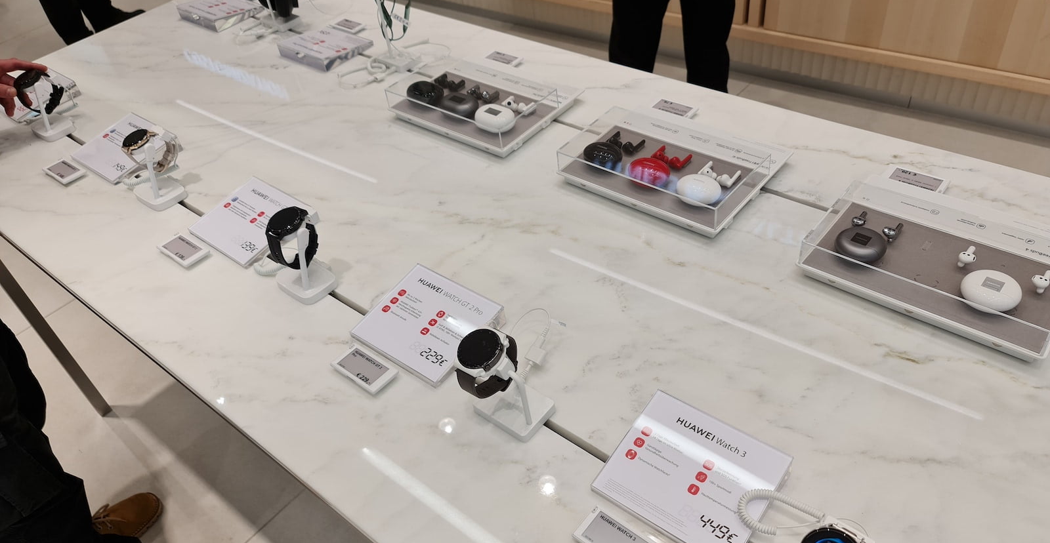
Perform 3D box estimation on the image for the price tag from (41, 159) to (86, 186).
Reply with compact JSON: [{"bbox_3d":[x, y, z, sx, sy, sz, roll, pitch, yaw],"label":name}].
[{"bbox_3d":[-0.769,-0.165,1.270,0.077,0.016,0.040,26,52,31],"label":"price tag"}]

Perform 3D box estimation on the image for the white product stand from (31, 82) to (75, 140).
[{"bbox_3d":[-0.882,-0.300,1.383,0.077,0.101,0.056,26,52,31],"label":"white product stand"}]

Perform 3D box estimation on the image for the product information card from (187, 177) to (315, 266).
[{"bbox_3d":[-0.400,-0.074,1.105,0.146,0.028,0.127,26,52,31],"label":"product information card"}]

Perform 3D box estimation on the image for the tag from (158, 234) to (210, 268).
[{"bbox_3d":[-0.497,-0.030,1.104,0.079,0.009,0.038,26,52,32],"label":"tag"}]

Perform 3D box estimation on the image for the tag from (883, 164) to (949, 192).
[{"bbox_3d":[0.534,-0.123,1.039,0.077,0.011,0.038,26,52,31],"label":"tag"}]

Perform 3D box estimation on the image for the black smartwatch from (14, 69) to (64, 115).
[{"bbox_3d":[-0.872,-0.322,1.369,0.050,0.070,0.070,26,64,31],"label":"black smartwatch"}]

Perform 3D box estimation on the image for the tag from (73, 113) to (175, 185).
[{"bbox_3d":[-0.688,-0.213,1.302,0.146,0.028,0.127,26,52,31],"label":"tag"}]

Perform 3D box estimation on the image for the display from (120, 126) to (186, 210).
[{"bbox_3d":[-0.585,-0.169,1.194,0.095,0.103,0.079,26,52,31],"label":"display"}]

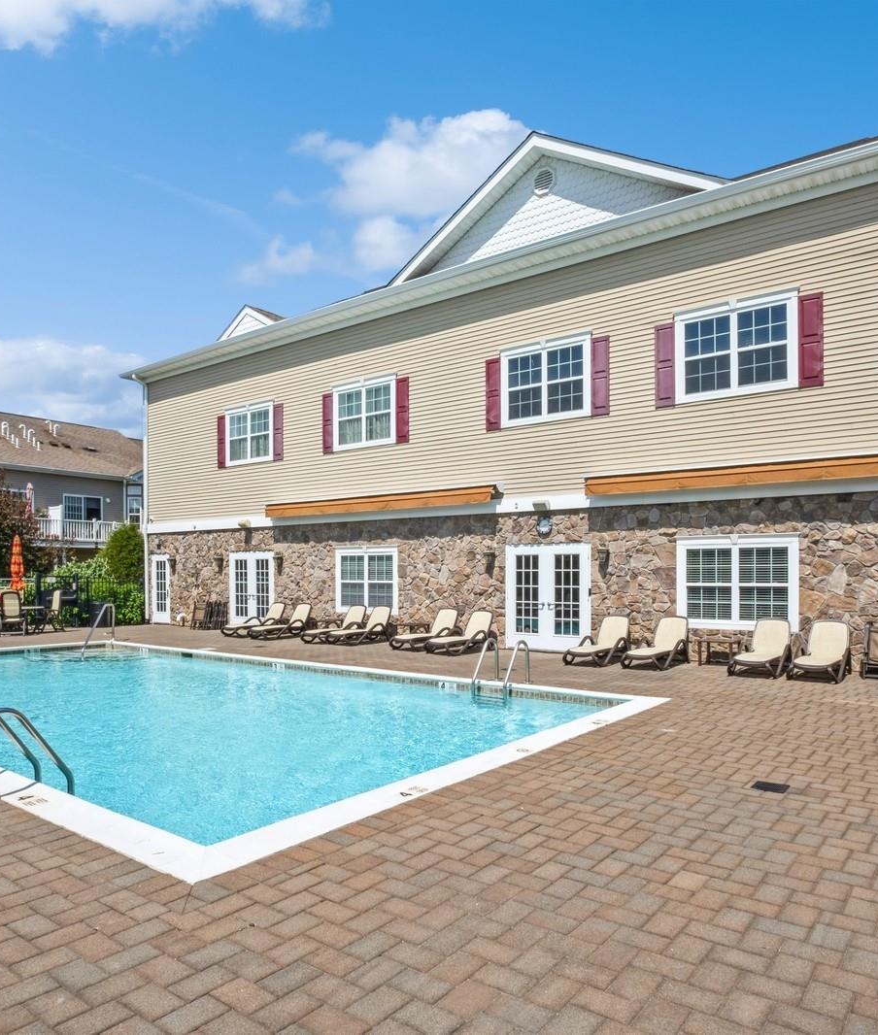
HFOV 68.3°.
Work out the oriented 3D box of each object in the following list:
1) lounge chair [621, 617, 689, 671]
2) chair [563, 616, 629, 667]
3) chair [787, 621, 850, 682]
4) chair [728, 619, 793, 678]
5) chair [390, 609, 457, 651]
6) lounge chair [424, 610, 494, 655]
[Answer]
[{"bbox_3d":[3.762,2.149,11.115,0.710,0.790,1.650,-4,-7,40],"label":"lounge chair"},{"bbox_3d":[2.874,2.188,11.558,0.710,0.790,1.650,-4,-6,37],"label":"chair"},{"bbox_3d":[5.855,2.044,9.911,0.710,0.790,1.650,-4,-7,41],"label":"chair"},{"bbox_3d":[5.171,2.083,10.358,0.710,0.790,1.650,-4,-6,39],"label":"chair"},{"bbox_3d":[-0.259,2.381,13.770,0.710,0.790,1.650,-4,-6,38],"label":"chair"},{"bbox_3d":[0.444,2.326,13.145,0.710,0.790,1.650,-4,-6,37],"label":"lounge chair"}]

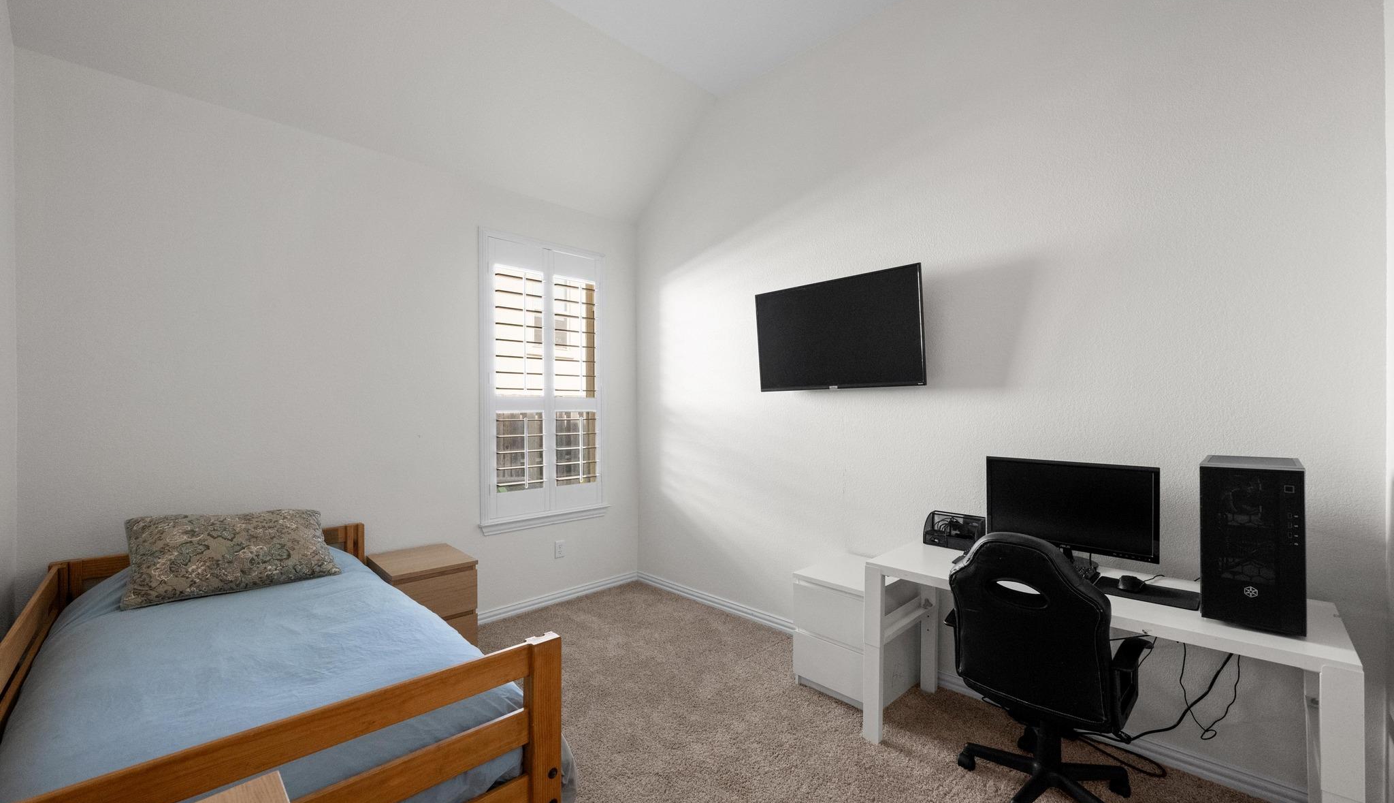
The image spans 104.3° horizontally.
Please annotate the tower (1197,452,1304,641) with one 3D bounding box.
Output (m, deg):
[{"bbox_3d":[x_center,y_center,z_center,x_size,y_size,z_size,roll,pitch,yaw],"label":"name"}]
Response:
[{"bbox_3d":[1.693,0.412,1.655,0.380,0.460,0.206,0,0,-44],"label":"tower"}]

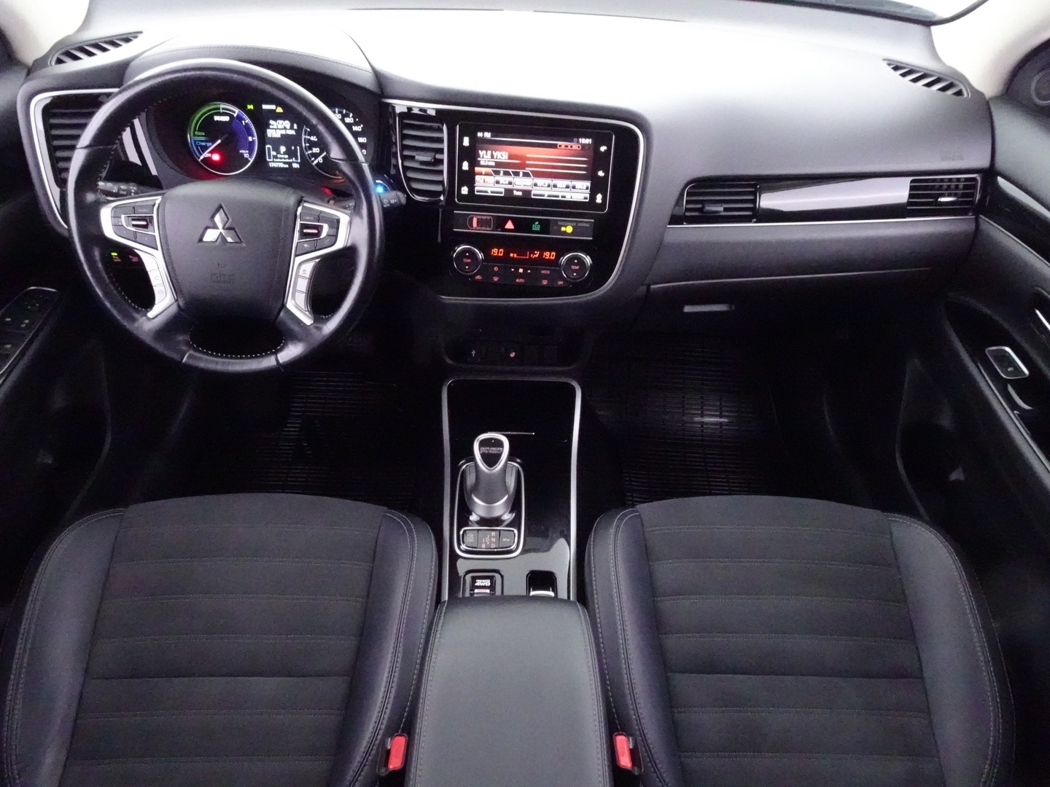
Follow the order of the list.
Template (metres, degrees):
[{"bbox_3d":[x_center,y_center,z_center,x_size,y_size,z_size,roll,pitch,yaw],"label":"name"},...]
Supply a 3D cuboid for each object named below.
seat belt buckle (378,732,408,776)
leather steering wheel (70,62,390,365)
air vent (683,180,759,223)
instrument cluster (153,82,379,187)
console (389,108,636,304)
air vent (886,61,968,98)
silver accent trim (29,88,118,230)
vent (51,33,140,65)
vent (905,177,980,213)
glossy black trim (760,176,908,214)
[{"bbox_3d":[-0.139,0.398,0.778,0.032,0.055,0.047,1,37,-2],"label":"seat belt buckle"},{"bbox_3d":[-0.365,-0.214,0.919,0.378,0.378,0.100,1,17,-2],"label":"leather steering wheel"},{"bbox_3d":[0.279,-0.287,1.072,0.108,0.059,0.040,-3,30,-8],"label":"air vent"},{"bbox_3d":[-0.368,-0.378,1.062,0.311,0.137,0.070,1,22,-2],"label":"instrument cluster"},{"bbox_3d":[-0.016,-0.267,1.012,0.323,0.234,0.090,4,22,1],"label":"console"},{"bbox_3d":[0.631,-0.493,1.154,0.145,0.028,0.052,31,58,18],"label":"air vent"},{"bbox_3d":[-0.588,-0.321,1.004,0.108,0.187,0.050,-2,25,-6],"label":"silver accent trim"},{"bbox_3d":[-0.647,-0.518,1.107,0.145,0.028,0.052,-30,61,-22],"label":"vent"},{"bbox_3d":[0.625,-0.308,1.112,0.103,0.052,0.040,-4,30,-8],"label":"vent"},{"bbox_3d":[0.458,-0.300,1.088,0.227,0.048,0.030,-3,30,-8],"label":"glossy black trim"}]

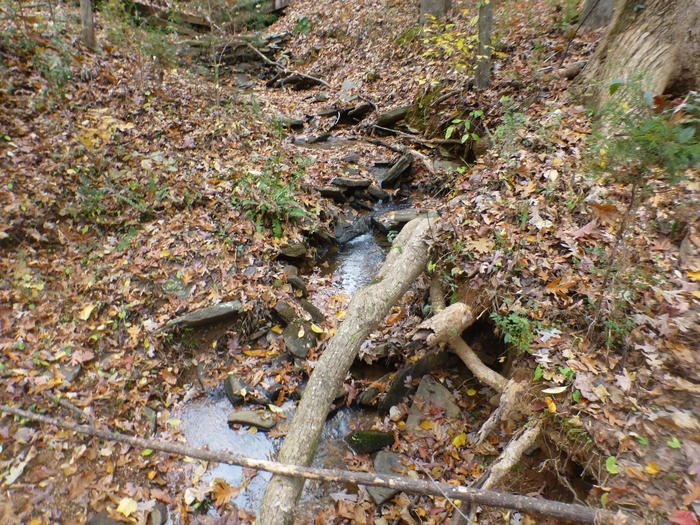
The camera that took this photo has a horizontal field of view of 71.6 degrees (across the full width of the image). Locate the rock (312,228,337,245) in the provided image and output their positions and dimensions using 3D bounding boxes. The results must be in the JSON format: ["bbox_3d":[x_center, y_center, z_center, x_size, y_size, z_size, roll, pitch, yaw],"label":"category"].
[{"bbox_3d":[-0.169,-0.166,3.100,0.170,0.070,0.140,0,19,0],"label":"rock"}]

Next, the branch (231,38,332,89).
[{"bbox_3d":[-0.980,-2.759,6.700,1.931,0.120,0.200,33,33,24],"label":"branch"}]

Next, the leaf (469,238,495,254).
[{"bbox_3d":[0.718,-0.087,2.650,0.140,0.030,0.110,-13,32,0],"label":"leaf"}]

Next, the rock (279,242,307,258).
[{"bbox_3d":[-0.468,-0.098,3.950,0.215,0.080,0.160,0,21,0],"label":"rock"}]

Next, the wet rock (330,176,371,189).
[{"bbox_3d":[0.005,-0.775,4.700,0.380,0.080,0.220,0,19,0],"label":"wet rock"}]

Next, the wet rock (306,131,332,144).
[{"bbox_3d":[-0.352,-1.442,5.600,0.290,0.130,0.200,0,19,0],"label":"wet rock"}]

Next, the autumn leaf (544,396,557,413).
[{"bbox_3d":[0.826,0.585,2.000,0.050,0.040,0.060,0,19,0],"label":"autumn leaf"}]

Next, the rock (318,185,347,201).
[{"bbox_3d":[-0.175,-0.700,4.850,0.270,0.110,0.200,0,21,0],"label":"rock"}]

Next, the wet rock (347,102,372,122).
[{"bbox_3d":[0.121,-1.916,6.200,0.320,0.220,0.250,0,19,0],"label":"wet rock"}]

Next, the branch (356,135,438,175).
[{"bbox_3d":[0.411,-0.963,4.350,0.140,0.080,0.896,-19,41,-43],"label":"branch"}]

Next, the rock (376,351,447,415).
[{"bbox_3d":[0.303,0.561,2.285,0.419,0.110,0.130,-32,34,-33],"label":"rock"}]

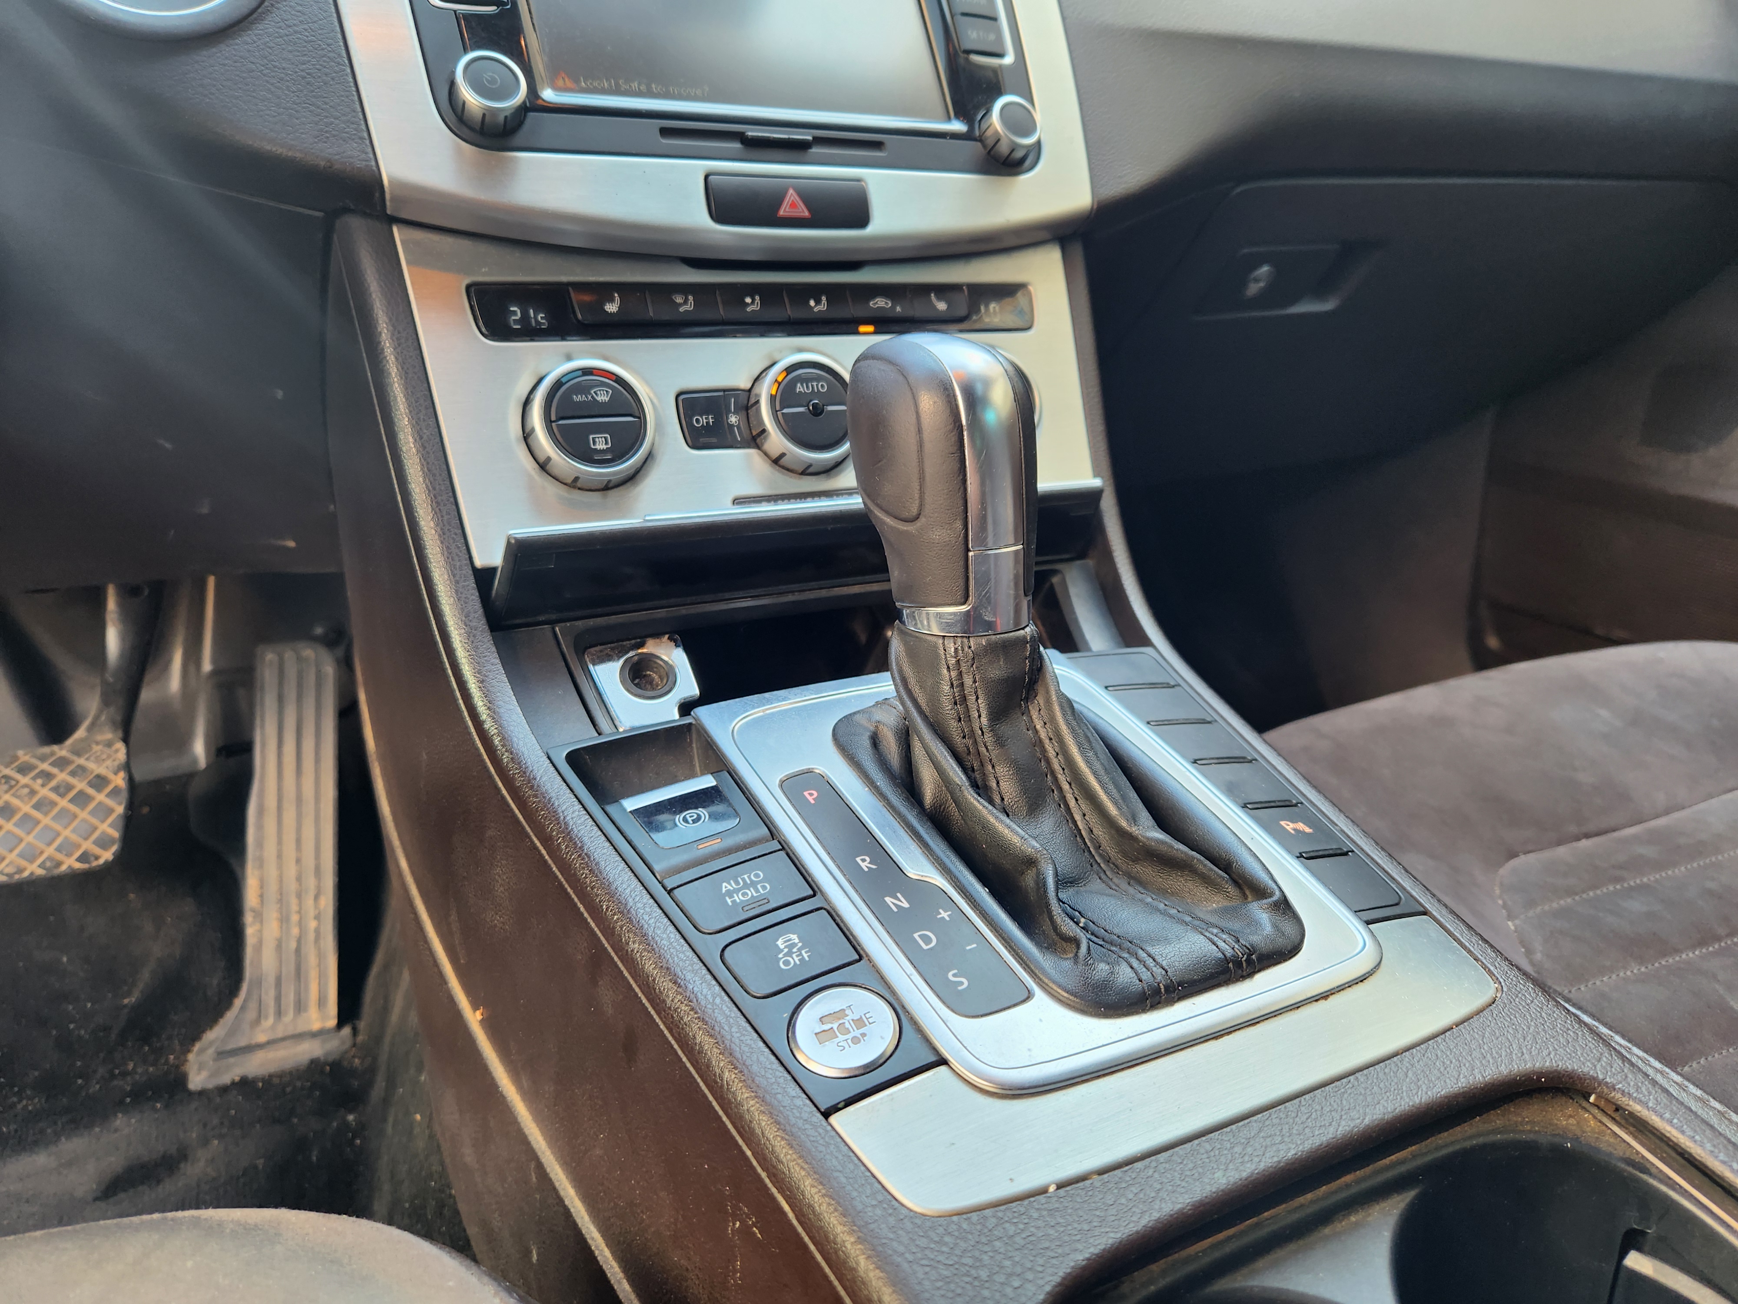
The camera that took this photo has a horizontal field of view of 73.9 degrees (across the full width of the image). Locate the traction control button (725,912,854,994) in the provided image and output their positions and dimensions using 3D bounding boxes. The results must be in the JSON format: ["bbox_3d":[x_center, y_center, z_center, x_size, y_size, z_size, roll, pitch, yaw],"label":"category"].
[{"bbox_3d":[-0.019,0.073,0.272,0.029,0.009,0.019,-13,35,-24],"label":"traction control button"}]

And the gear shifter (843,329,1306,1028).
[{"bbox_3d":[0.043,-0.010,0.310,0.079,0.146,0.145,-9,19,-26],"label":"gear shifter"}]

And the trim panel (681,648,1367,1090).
[{"bbox_3d":[0.044,0.052,0.320,0.139,0.015,0.157,-9,33,-26],"label":"trim panel"}]

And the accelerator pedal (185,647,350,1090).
[{"bbox_3d":[-0.342,0.115,0.681,0.078,0.240,0.045,2,-16,-24],"label":"accelerator pedal"}]

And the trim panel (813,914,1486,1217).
[{"bbox_3d":[0.079,0.091,0.261,0.172,0.012,0.036,-9,33,-26],"label":"trim panel"}]

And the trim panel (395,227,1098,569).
[{"bbox_3d":[-0.024,-0.097,0.411,0.256,0.113,0.022,-9,-7,-26],"label":"trim panel"}]

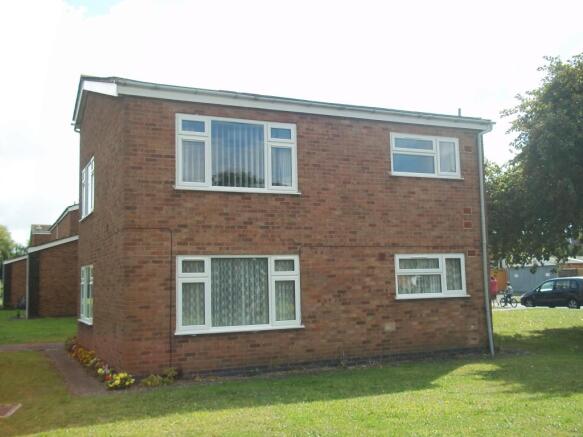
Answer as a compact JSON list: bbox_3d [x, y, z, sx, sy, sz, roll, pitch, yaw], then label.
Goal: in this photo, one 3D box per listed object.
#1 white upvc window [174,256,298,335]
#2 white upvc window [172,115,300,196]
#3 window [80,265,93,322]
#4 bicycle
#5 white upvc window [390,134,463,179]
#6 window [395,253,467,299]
[{"bbox_3d":[-0.933,1.358,11.111,2.381,1.355,0.100,1,-6,-24],"label":"white upvc window"},{"bbox_3d":[-0.984,-1.183,11.345,2.380,1.355,0.100,1,-6,-24],"label":"white upvc window"},{"bbox_3d":[-5.280,1.911,15.608,0.100,1.395,2.529,1,-6,-24],"label":"window"},{"bbox_3d":[11.110,4.163,31.037,1.200,0.800,0.480,-5,-7,37],"label":"bicycle"},{"bbox_3d":[2.898,-1.335,13.084,1.794,0.900,0.100,1,-6,-24],"label":"white upvc window"},{"bbox_3d":[2.961,1.222,12.853,1.799,0.927,0.100,1,-6,-24],"label":"window"}]

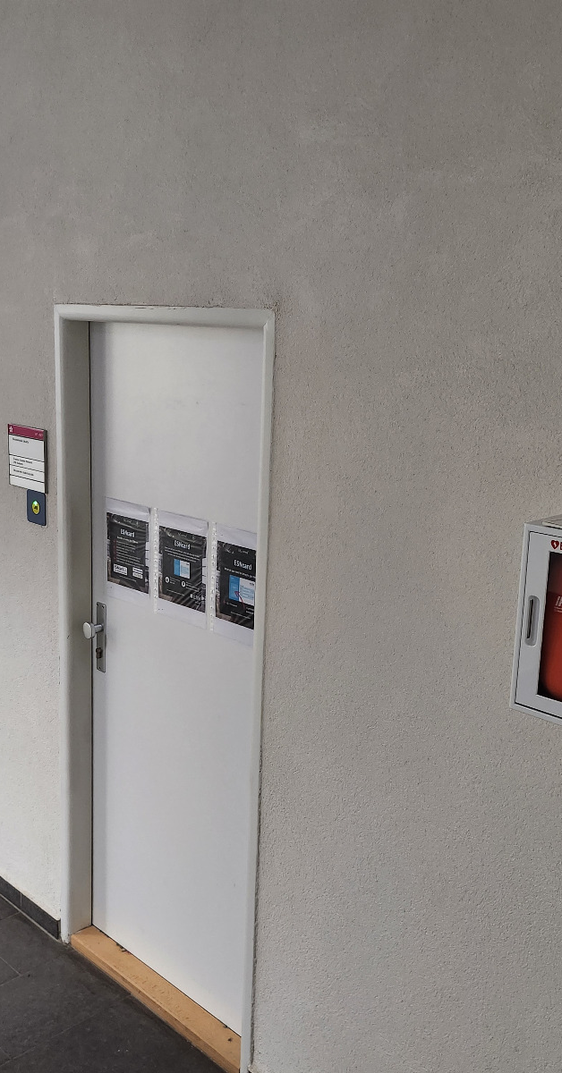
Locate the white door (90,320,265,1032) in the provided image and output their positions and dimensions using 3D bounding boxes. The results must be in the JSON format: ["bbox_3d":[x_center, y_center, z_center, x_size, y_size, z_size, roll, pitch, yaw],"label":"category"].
[{"bbox_3d":[-0.294,0.402,2.826,0.790,1.976,0.040,13,17,42],"label":"white door"}]

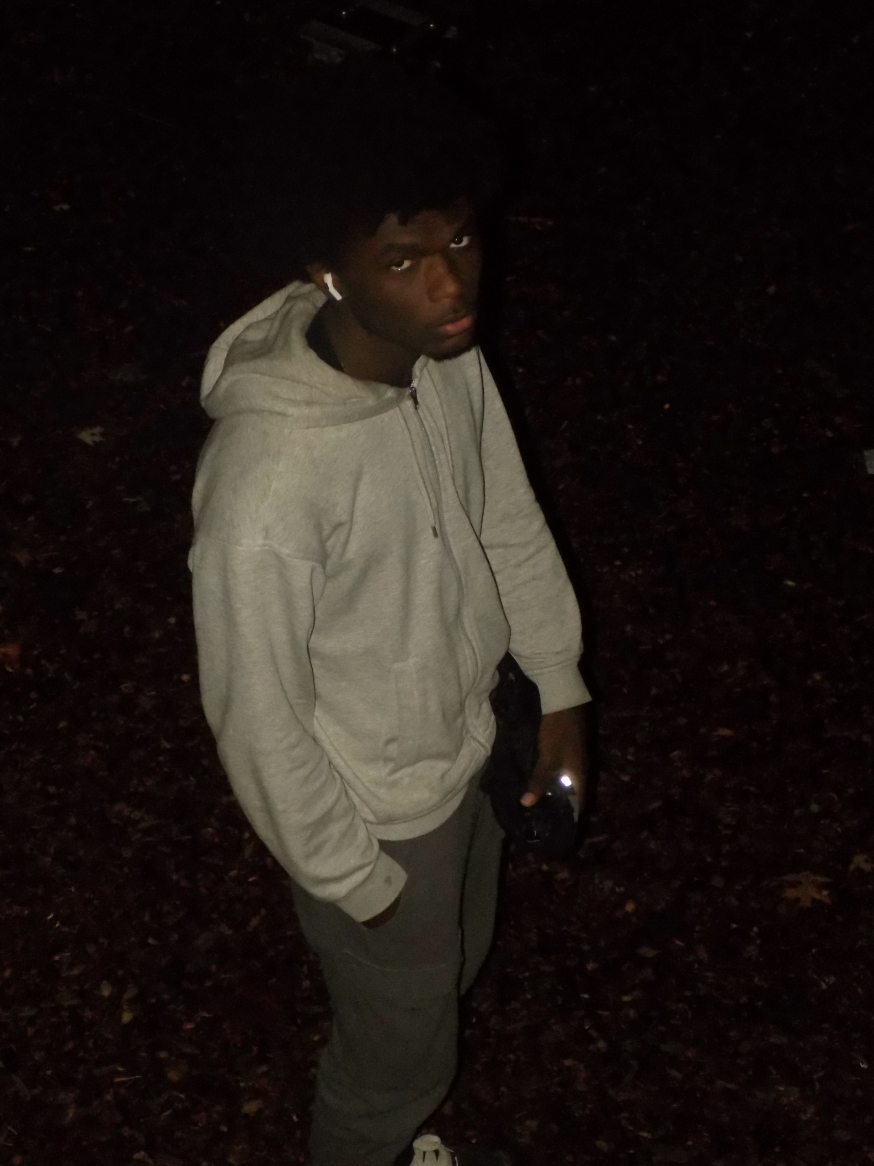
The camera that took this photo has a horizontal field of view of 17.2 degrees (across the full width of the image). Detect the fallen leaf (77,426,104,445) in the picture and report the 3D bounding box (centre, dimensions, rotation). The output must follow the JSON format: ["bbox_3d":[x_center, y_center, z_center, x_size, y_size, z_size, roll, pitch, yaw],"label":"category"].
[{"bbox_3d":[-0.617,-0.263,5.152,0.051,0.010,0.047,0,46,0],"label":"fallen leaf"}]

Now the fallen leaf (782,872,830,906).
[{"bbox_3d":[0.567,0.470,4.445,0.077,0.012,0.066,0,46,0],"label":"fallen leaf"}]

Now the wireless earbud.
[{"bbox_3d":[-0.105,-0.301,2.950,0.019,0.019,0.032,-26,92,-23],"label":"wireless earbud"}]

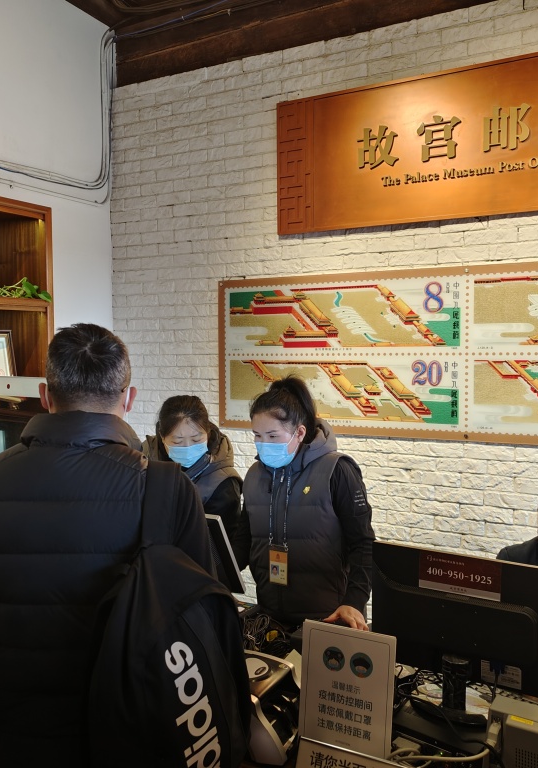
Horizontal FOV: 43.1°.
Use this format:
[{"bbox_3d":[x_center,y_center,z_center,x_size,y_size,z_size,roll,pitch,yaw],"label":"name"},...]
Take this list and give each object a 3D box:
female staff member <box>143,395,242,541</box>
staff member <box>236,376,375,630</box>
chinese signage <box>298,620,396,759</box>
[{"bbox_3d":[-0.263,0.798,2.380,0.460,1.520,0.340,0,3,10],"label":"female staff member"},{"bbox_3d":[0.104,0.773,2.123,0.470,1.590,0.350,1,3,29],"label":"staff member"},{"bbox_3d":[0.163,0.670,1.458,0.210,0.295,0.035,1,-3,24],"label":"chinese signage"}]

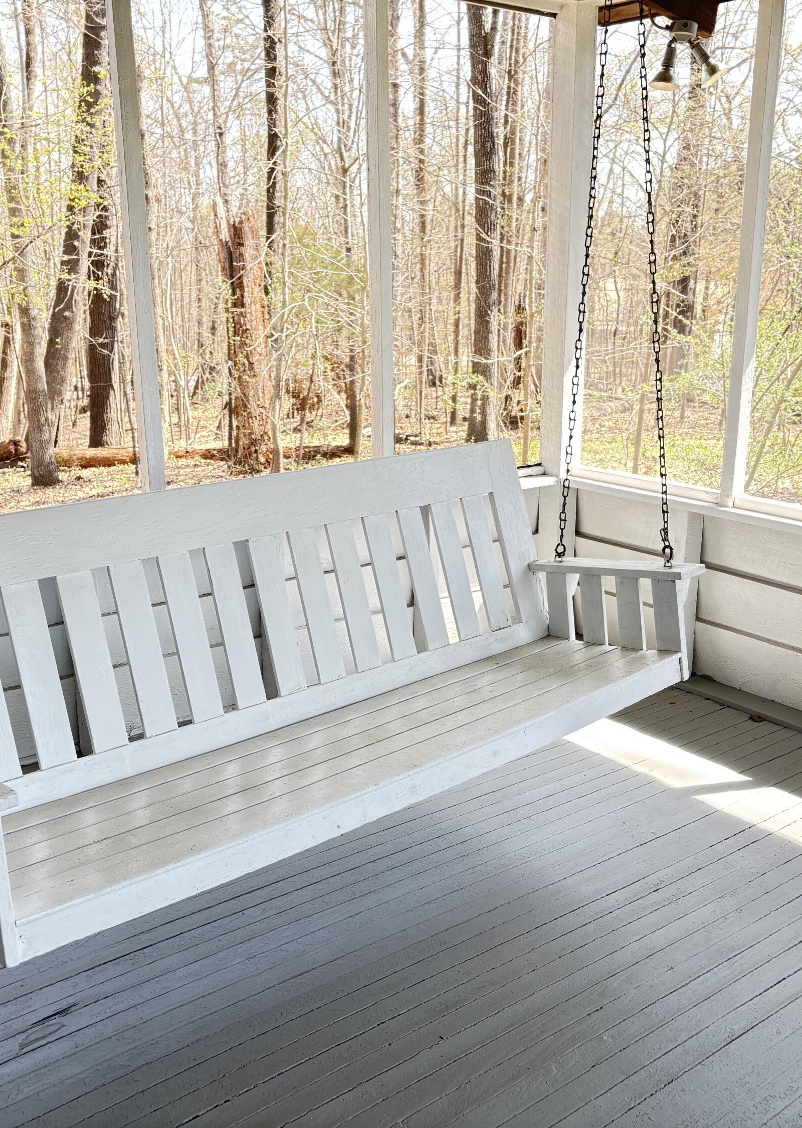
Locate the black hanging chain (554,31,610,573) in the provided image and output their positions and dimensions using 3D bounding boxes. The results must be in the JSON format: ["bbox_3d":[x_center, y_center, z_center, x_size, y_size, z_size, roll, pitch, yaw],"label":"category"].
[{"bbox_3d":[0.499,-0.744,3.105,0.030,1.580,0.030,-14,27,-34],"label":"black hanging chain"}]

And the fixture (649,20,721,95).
[{"bbox_3d":[1.119,-1.991,4.420,0.290,0.240,0.150,3,16,13],"label":"fixture"}]

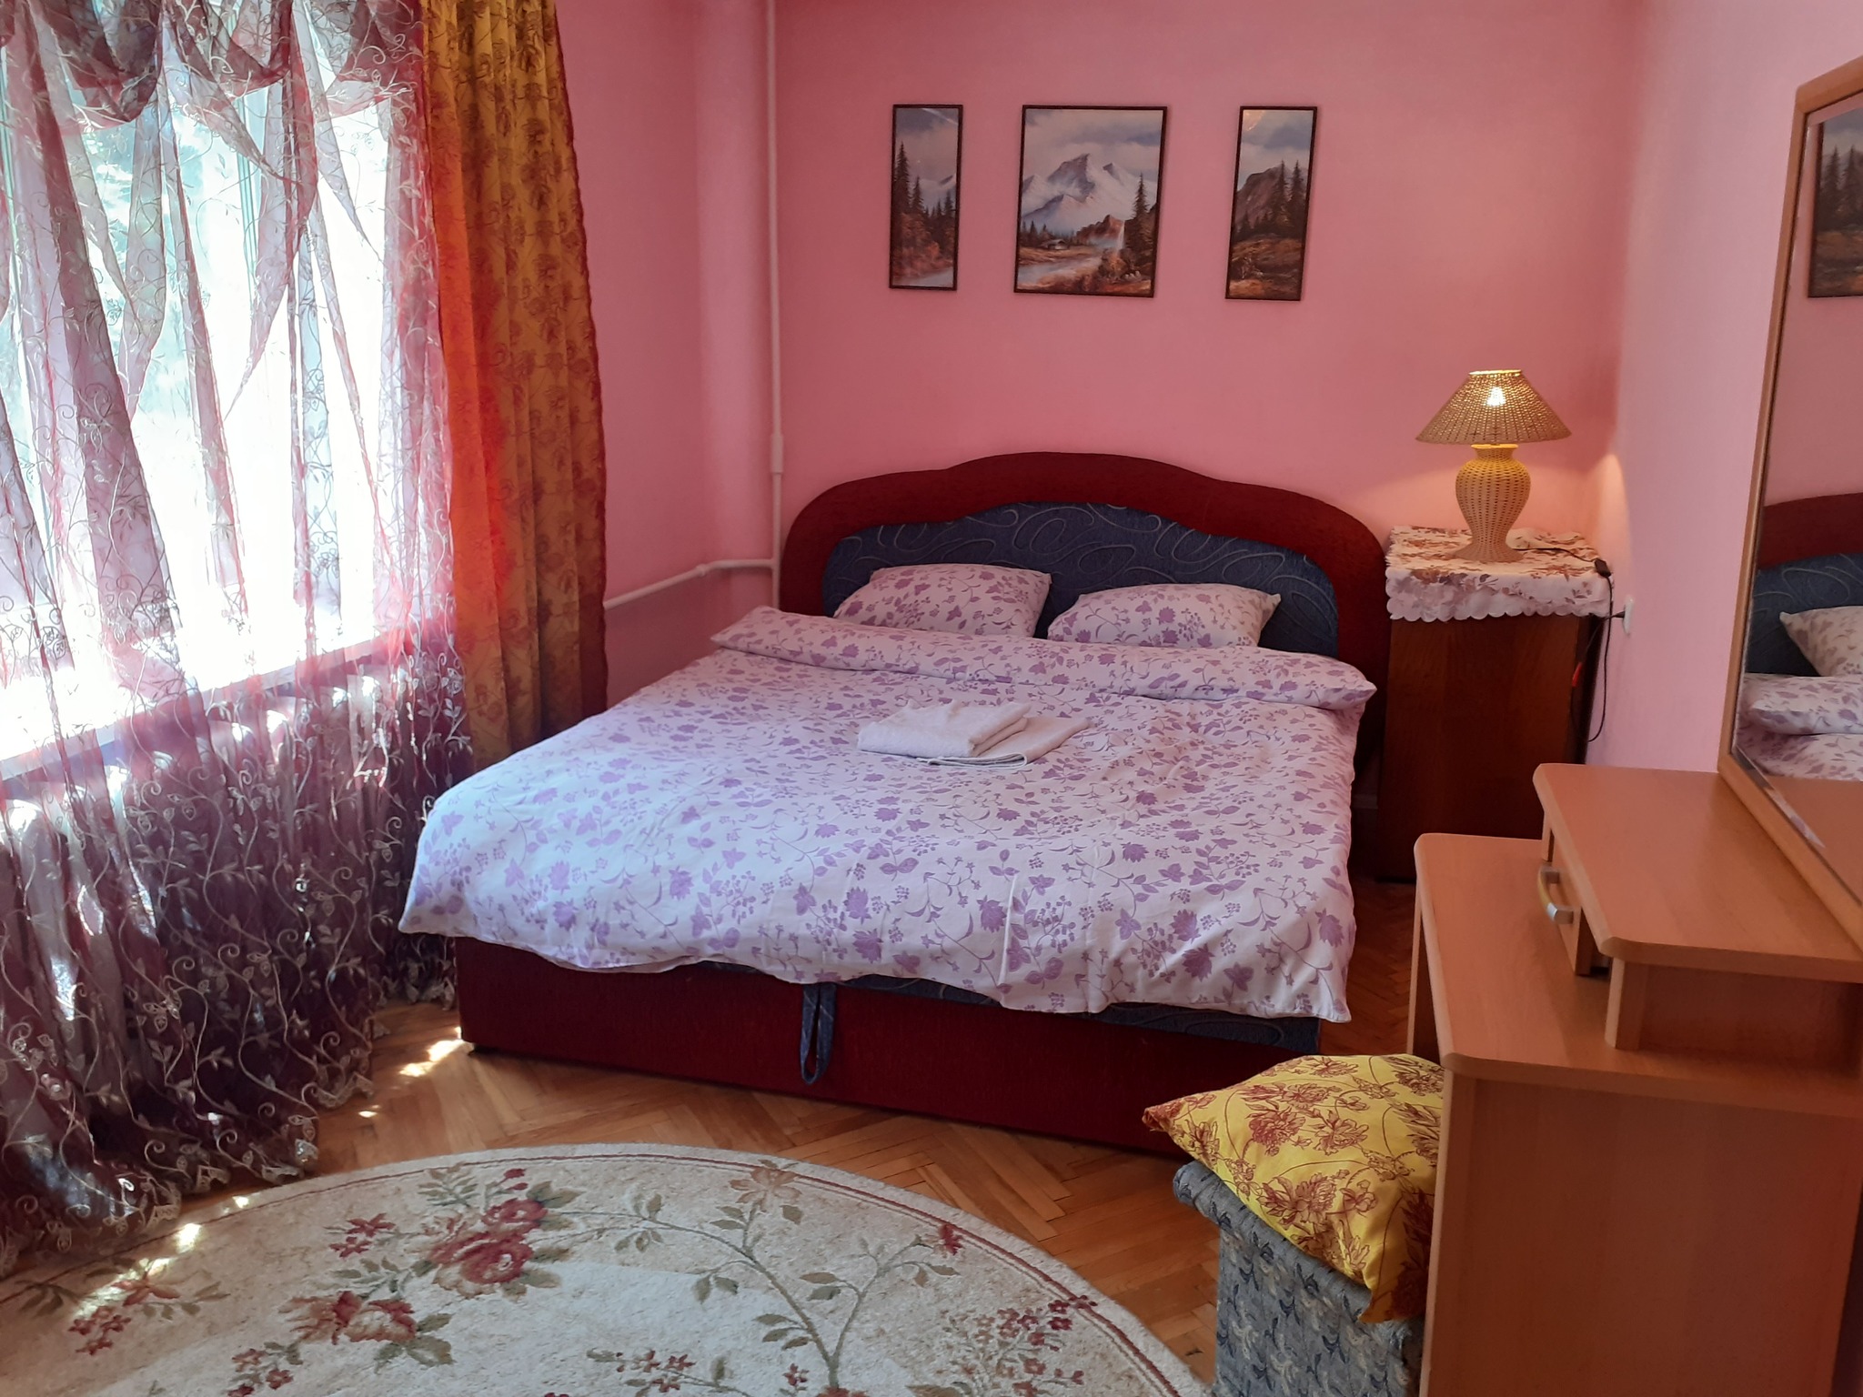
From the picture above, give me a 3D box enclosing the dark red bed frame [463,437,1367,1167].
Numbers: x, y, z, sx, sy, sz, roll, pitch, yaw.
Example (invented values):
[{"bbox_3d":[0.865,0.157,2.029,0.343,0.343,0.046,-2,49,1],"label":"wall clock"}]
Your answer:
[{"bbox_3d":[0.132,0.030,3.565,1.840,1.040,2.097,5,15,15],"label":"dark red bed frame"}]

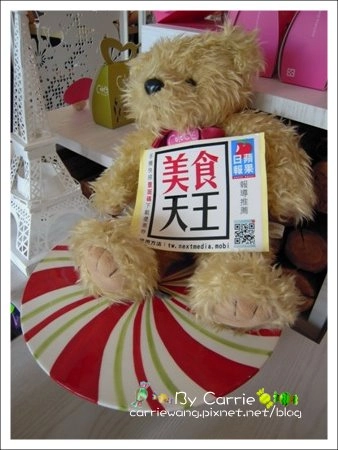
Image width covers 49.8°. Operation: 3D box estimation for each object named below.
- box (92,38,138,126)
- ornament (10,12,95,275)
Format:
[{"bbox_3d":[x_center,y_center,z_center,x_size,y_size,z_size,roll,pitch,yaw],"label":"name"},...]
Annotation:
[{"bbox_3d":[-0.099,-0.310,0.781,0.053,0.170,0.118,27,43,28],"label":"box"},{"bbox_3d":[-0.216,-0.176,0.582,0.177,0.476,0.177,-24,44,-32],"label":"ornament"}]

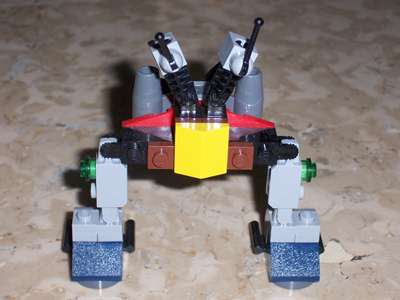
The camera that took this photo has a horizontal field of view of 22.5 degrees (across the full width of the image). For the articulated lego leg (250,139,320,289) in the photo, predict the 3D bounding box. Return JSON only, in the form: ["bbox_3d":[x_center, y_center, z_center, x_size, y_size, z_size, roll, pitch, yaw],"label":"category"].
[{"bbox_3d":[0.027,0.019,0.312,0.022,0.049,0.018,0,32,0],"label":"articulated lego leg"}]

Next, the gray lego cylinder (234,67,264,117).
[{"bbox_3d":[0.015,-0.017,0.302,0.008,0.017,0.008,0,29,0],"label":"gray lego cylinder"}]

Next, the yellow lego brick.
[{"bbox_3d":[0.000,0.000,0.296,0.016,0.016,0.008,0,24,0],"label":"yellow lego brick"}]

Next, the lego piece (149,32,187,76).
[{"bbox_3d":[-0.009,-0.028,0.300,0.008,0.009,0.011,-22,26,0],"label":"lego piece"}]

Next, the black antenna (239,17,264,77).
[{"bbox_3d":[0.015,-0.030,0.289,0.004,0.018,0.004,17,13,1],"label":"black antenna"}]

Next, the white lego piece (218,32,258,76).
[{"bbox_3d":[0.011,-0.028,0.298,0.008,0.009,0.011,17,28,-20],"label":"white lego piece"}]

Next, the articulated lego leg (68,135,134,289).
[{"bbox_3d":[-0.031,0.019,0.312,0.022,0.049,0.018,0,32,0],"label":"articulated lego leg"}]

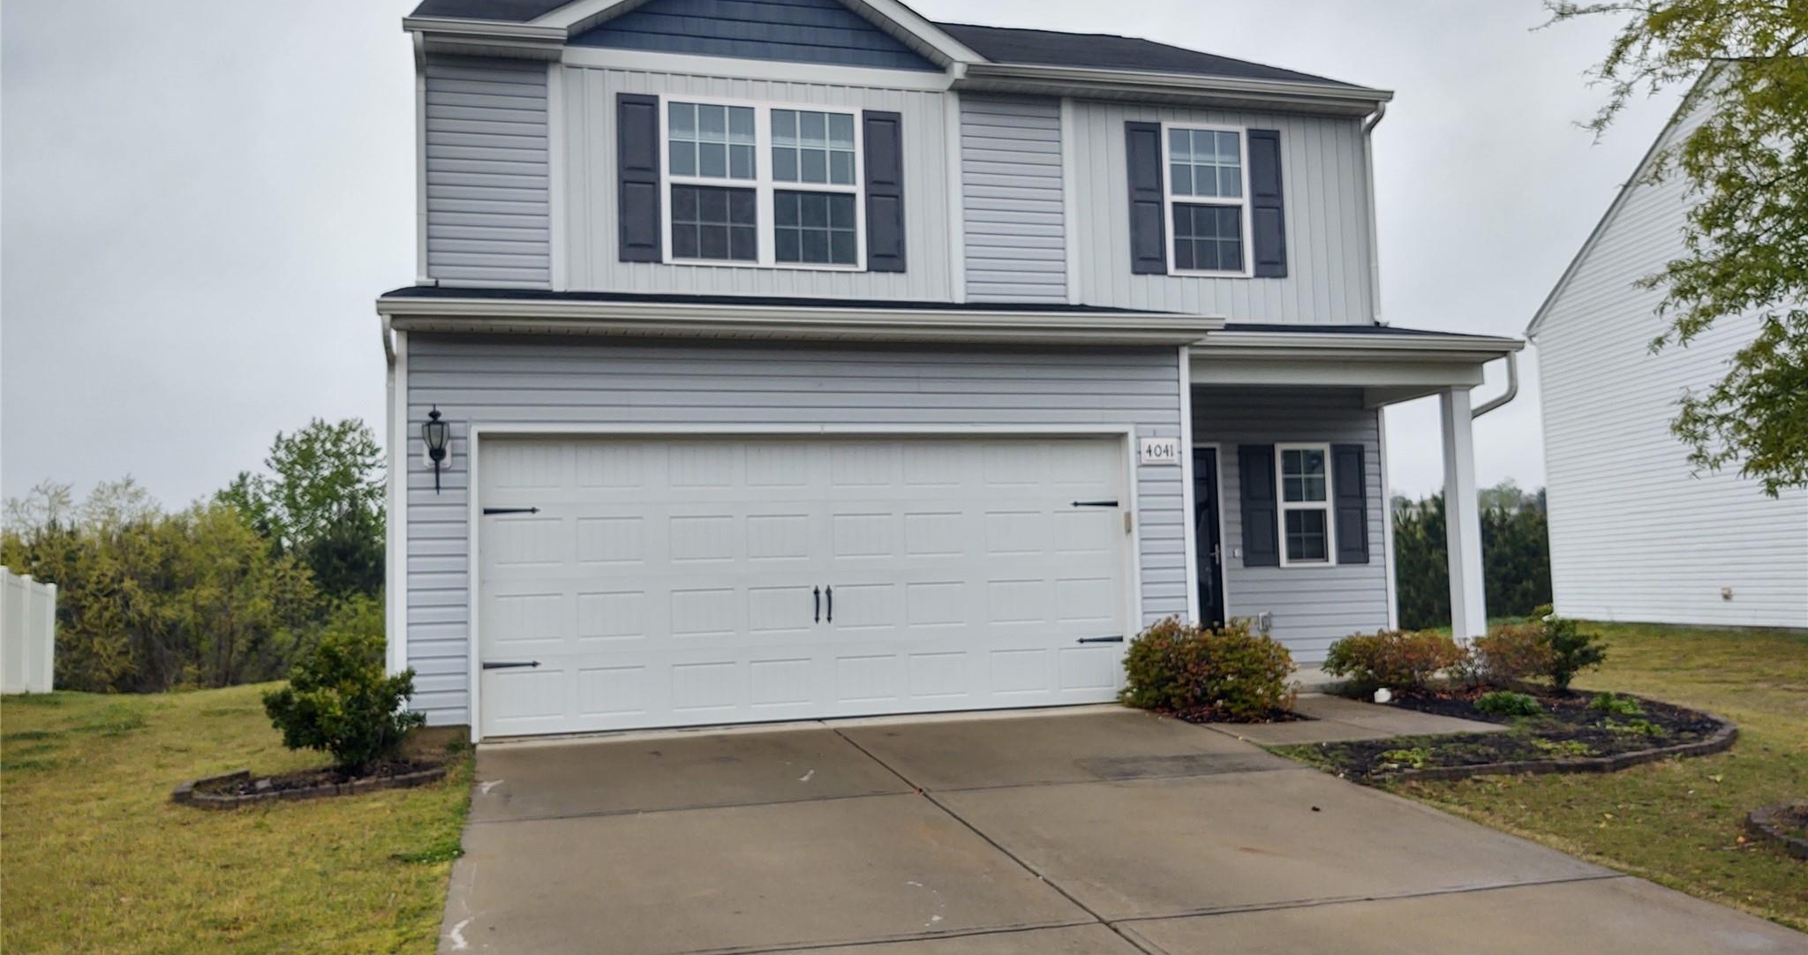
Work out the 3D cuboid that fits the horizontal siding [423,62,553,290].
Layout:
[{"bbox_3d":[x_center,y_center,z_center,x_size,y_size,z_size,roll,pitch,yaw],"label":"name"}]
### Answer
[{"bbox_3d":[-3.507,-2.600,11.957,0.990,1.950,0.100,-1,-4,-16],"label":"horizontal siding"}]

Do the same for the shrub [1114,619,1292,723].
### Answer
[{"bbox_3d":[2.246,1.386,10.460,1.270,0.683,1.050,-1,-4,-16],"label":"shrub"}]

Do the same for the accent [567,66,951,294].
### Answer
[{"bbox_3d":[-1.225,-2.577,12.581,3.560,2.000,0.100,-1,-4,-16],"label":"accent"}]

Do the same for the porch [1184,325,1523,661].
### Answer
[{"bbox_3d":[3.588,0.101,12.705,3.350,3.420,2.000,-1,-4,-16],"label":"porch"}]

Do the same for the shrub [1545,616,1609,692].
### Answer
[{"bbox_3d":[5.543,1.447,11.687,0.514,0.583,0.550,-1,-4,-16],"label":"shrub"}]

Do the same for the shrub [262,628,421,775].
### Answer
[{"bbox_3d":[-3.398,1.352,8.525,0.896,0.864,0.980,-1,-4,-16],"label":"shrub"}]

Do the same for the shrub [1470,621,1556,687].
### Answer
[{"bbox_3d":[5.098,1.468,11.770,0.726,0.517,0.750,-1,-4,-16],"label":"shrub"}]

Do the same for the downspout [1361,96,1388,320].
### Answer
[{"bbox_3d":[4.778,-2.671,14.132,0.120,2.180,0.350,-1,-4,-16],"label":"downspout"}]

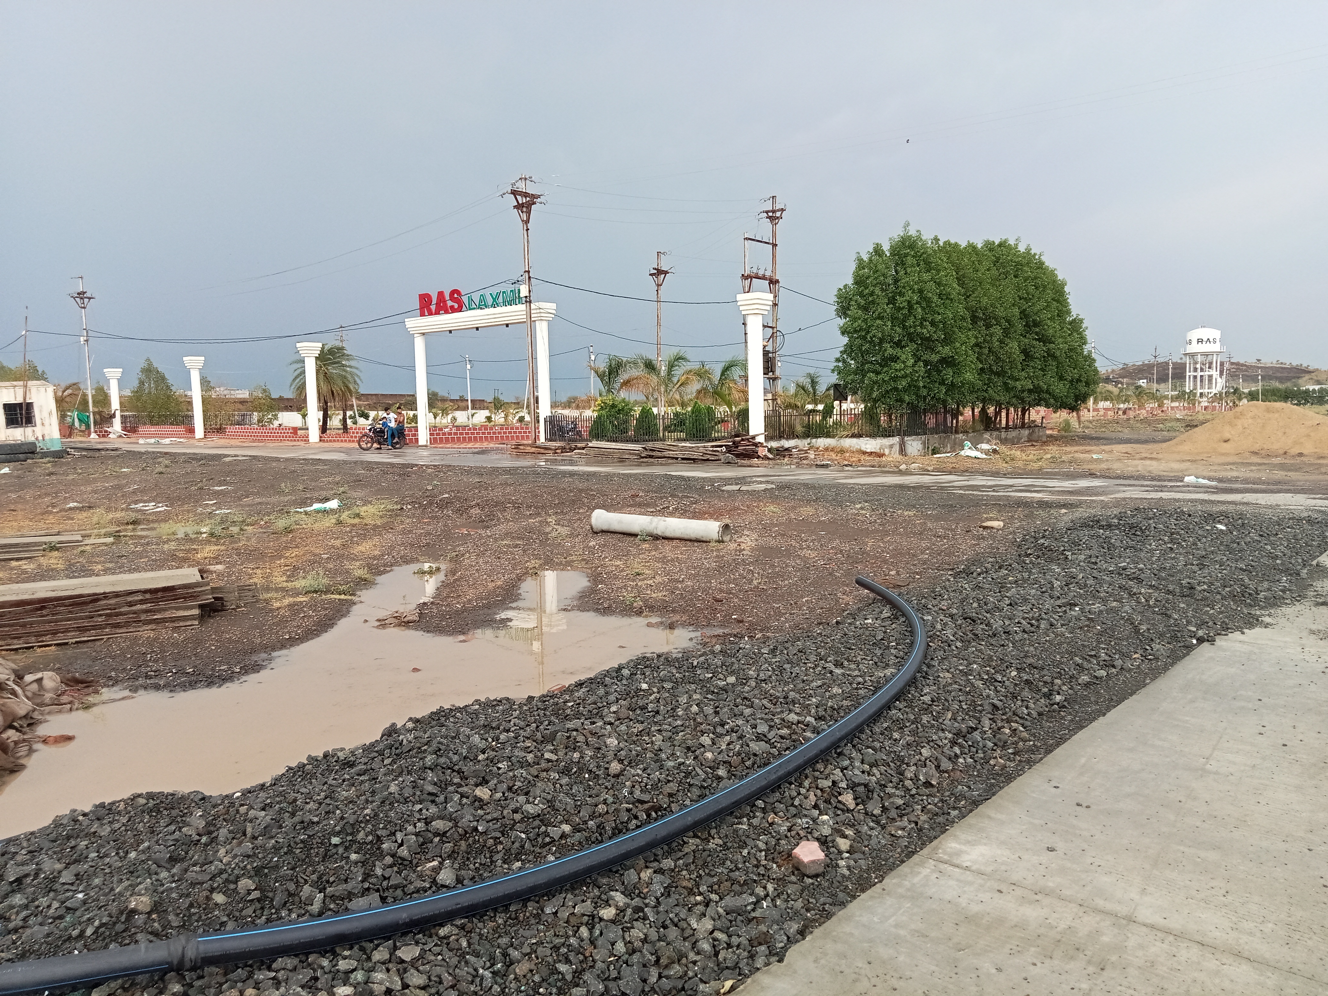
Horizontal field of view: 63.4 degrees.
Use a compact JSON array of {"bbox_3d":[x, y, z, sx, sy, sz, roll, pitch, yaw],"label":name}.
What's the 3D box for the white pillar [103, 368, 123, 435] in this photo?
[{"bbox_3d":[-36.260,-6.246,71.140,0.800,4.548,0.800,2,6,37],"label":"white pillar"}]

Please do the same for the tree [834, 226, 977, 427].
[{"bbox_3d":[8.084,-5.685,36.000,4.798,6.815,4.700,0,5,13],"label":"tree"}]

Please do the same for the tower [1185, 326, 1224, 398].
[{"bbox_3d":[93.000,-23.138,185.000,7.147,12.865,7.200,2,6,27],"label":"tower"}]

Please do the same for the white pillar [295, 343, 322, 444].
[{"bbox_3d":[-16.485,-4.923,50.322,0.800,4.645,0.800,3,7,40],"label":"white pillar"}]

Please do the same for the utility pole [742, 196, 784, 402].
[{"bbox_3d":[3.741,-6.810,40.760,0.800,9.114,2.800,-5,6,-33],"label":"utility pole"}]

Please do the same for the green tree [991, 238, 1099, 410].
[{"bbox_3d":[14.562,-6.470,42.000,4.746,7.139,4.700,1,5,19],"label":"green tree"}]

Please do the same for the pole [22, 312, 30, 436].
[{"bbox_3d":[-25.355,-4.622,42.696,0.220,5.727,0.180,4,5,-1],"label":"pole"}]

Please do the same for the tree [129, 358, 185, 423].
[{"bbox_3d":[-34.039,-6.919,72.000,3.894,4.868,3.800,-4,6,-25],"label":"tree"}]

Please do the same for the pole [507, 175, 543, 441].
[{"bbox_3d":[-4.572,-6.313,36.768,1.100,9.286,0.900,3,7,40],"label":"pole"}]

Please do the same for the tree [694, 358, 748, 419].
[{"bbox_3d":[2.401,-4.084,42.500,2.463,2.955,2.600,-1,5,3],"label":"tree"}]

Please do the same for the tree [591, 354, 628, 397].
[{"bbox_3d":[-2.130,-4.477,45.000,1.869,3.086,2.000,-1,5,-3],"label":"tree"}]

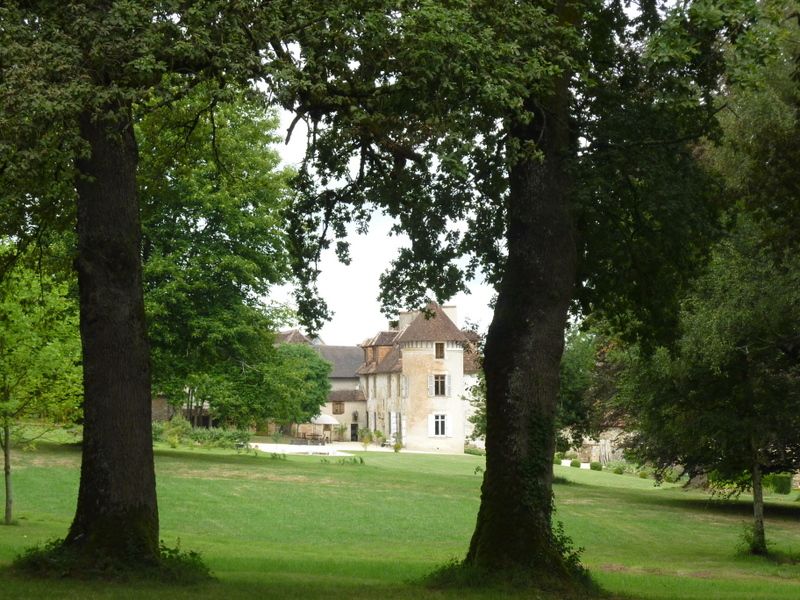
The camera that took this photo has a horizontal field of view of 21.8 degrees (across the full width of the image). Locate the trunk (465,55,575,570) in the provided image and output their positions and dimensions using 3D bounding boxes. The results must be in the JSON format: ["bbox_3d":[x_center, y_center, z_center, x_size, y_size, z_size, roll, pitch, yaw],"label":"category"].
[{"bbox_3d":[1.390,0.167,24.000,1.292,6.046,1.150,0,-3,0],"label":"trunk"}]

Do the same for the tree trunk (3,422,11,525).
[{"bbox_3d":[-7.000,3.086,37.000,0.142,1.814,0.140,0,-3,0],"label":"tree trunk"}]

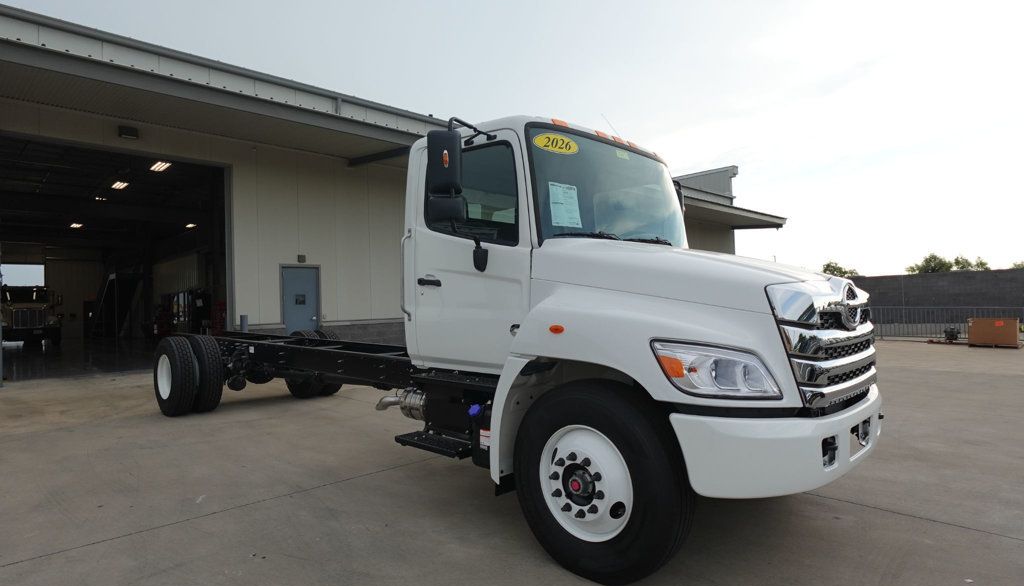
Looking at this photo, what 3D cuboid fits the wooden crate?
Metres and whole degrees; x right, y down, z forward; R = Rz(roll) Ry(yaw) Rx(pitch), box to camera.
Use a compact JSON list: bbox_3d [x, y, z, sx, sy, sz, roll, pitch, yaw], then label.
[{"bbox_3d":[13.734,1.135,16.215,1.080,0.830,0.650,-3,-2,44],"label":"wooden crate"}]

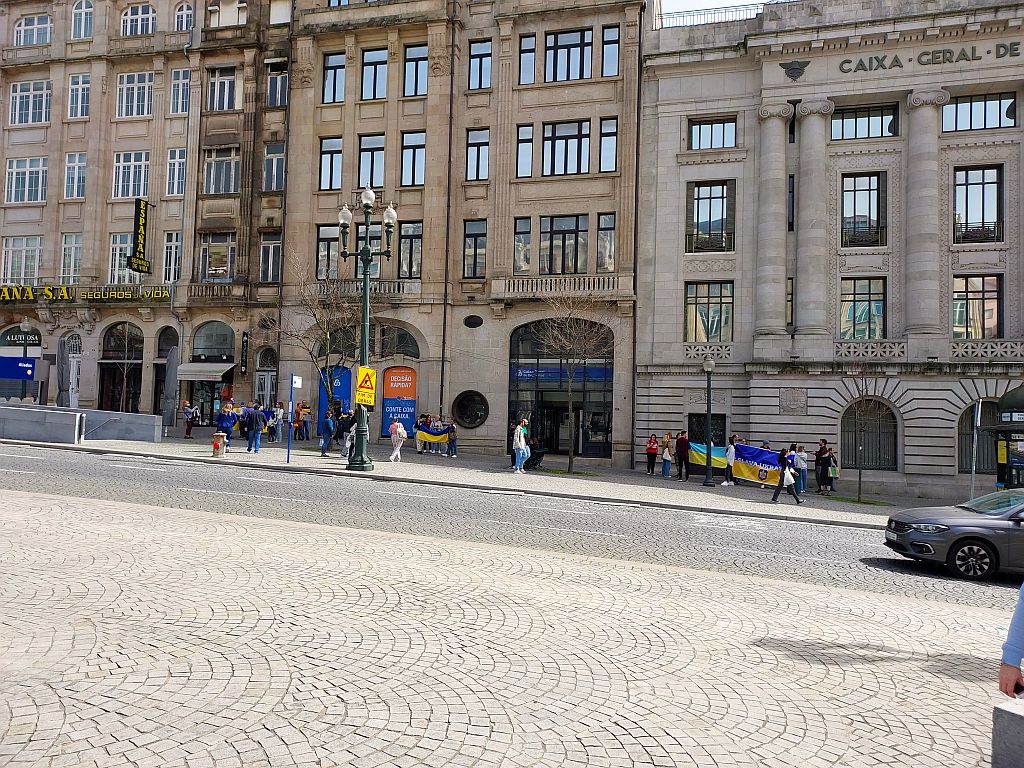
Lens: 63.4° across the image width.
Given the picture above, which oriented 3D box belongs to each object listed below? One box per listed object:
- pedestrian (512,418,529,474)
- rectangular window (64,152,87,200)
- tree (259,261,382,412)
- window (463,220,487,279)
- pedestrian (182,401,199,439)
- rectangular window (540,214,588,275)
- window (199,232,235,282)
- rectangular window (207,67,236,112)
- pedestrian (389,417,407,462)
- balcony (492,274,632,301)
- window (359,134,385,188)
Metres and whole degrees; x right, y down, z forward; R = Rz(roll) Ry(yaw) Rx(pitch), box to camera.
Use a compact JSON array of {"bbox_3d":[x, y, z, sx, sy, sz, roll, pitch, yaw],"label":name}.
[{"bbox_3d":[0.285,2.033,27.222,0.550,1.778,0.500,1,-2,14],"label":"pedestrian"},{"bbox_3d":[-23.737,-11.348,45.092,1.423,2.517,0.200,1,-3,16],"label":"rectangular window"},{"bbox_3d":[-7.290,-1.269,32.417,4.500,7.494,4.200,1,-2,14],"label":"tree"},{"bbox_3d":[-1.561,-5.713,35.137,1.005,2.523,0.200,1,-2,14],"label":"window"},{"bbox_3d":[-13.313,1.478,34.300,0.550,1.582,0.460,1,-3,9],"label":"pedestrian"},{"bbox_3d":[2.356,-6.252,37.283,2.240,2.638,0.200,1,-3,16],"label":"rectangular window"},{"bbox_3d":[-13.581,-5.840,38.231,1.877,2.348,0.200,1,-2,14],"label":"window"},{"bbox_3d":[-14.046,-14.276,40.152,1.608,2.180,0.200,1,-3,16],"label":"rectangular window"},{"bbox_3d":[-4.023,1.955,29.100,0.580,1.606,0.580,-1,-4,45],"label":"pedestrian"},{"bbox_3d":[2.033,-3.983,34.113,6.072,0.974,0.800,1,-3,16],"label":"balcony"},{"bbox_3d":[-6.506,-10.340,38.499,1.274,2.569,0.200,1,-3,15],"label":"window"}]

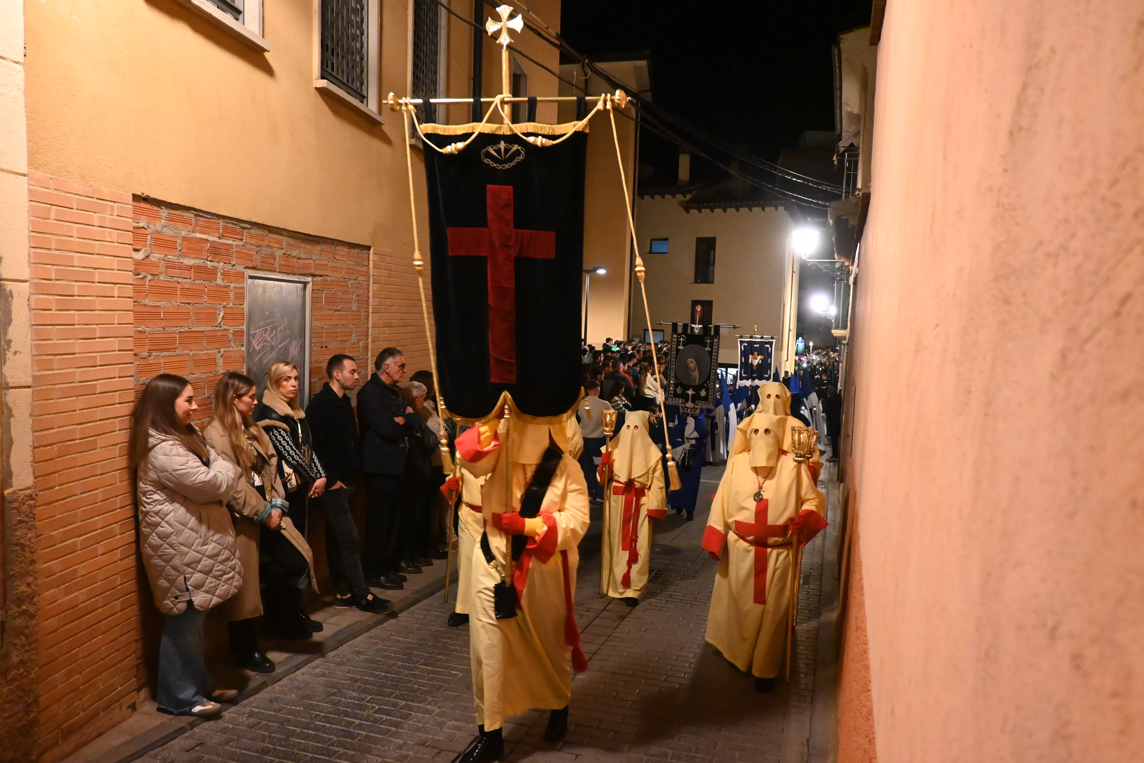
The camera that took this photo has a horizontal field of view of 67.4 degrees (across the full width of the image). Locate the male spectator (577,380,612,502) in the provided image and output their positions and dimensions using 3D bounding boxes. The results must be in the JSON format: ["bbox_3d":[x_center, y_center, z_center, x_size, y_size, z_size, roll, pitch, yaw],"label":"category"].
[{"bbox_3d":[0.311,0.817,11.700,0.500,1.690,0.320,3,5,17],"label":"male spectator"}]

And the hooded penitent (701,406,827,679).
[{"bbox_3d":[1.155,0.997,5.170,0.700,1.660,0.520,3,5,16],"label":"hooded penitent"}]

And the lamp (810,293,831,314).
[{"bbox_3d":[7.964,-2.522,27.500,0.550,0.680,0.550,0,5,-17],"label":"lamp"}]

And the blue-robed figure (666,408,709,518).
[{"bbox_3d":[1.553,1.016,11.600,0.580,1.730,0.450,3,5,14],"label":"blue-robed figure"}]

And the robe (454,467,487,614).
[{"bbox_3d":[-0.585,1.062,6.350,0.560,1.280,0.440,3,5,19],"label":"robe"}]

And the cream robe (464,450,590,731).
[{"bbox_3d":[-0.231,1.031,4.350,0.580,1.360,0.520,4,5,23],"label":"cream robe"}]

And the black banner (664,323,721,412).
[{"bbox_3d":[1.455,-0.165,10.400,0.600,1.060,0.100,5,5,11],"label":"black banner"}]

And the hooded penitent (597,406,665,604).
[{"bbox_3d":[0.470,0.982,6.680,0.510,1.500,0.400,3,5,14],"label":"hooded penitent"}]

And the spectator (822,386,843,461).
[{"bbox_3d":[6.134,0.989,20.200,0.340,1.740,0.460,-1,5,-28],"label":"spectator"}]

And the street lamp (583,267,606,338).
[{"bbox_3d":[0.562,-1.000,24.137,0.850,4.400,0.300,3,5,11],"label":"street lamp"}]

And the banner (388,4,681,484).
[{"bbox_3d":[-0.159,-0.549,3.650,1.200,1.970,0.170,1,5,9],"label":"banner"}]

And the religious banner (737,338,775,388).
[{"bbox_3d":[3.970,-0.395,18.500,0.820,1.090,0.070,3,5,13],"label":"religious banner"}]

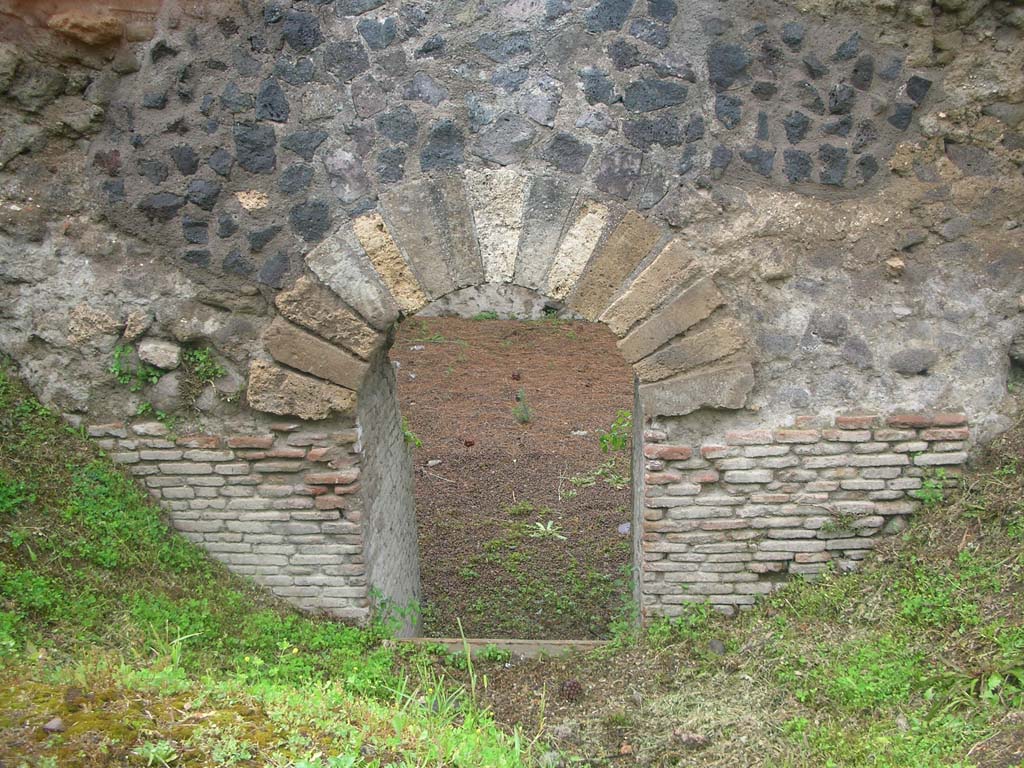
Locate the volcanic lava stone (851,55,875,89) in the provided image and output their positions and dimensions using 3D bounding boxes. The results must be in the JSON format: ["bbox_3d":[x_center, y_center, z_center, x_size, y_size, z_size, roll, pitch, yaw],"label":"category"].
[{"bbox_3d":[1.523,-1.357,4.528,0.101,0.151,0.093,-1,9,5],"label":"volcanic lava stone"}]

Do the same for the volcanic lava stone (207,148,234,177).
[{"bbox_3d":[-1.310,-0.995,4.662,0.121,0.121,0.091,0,7,0],"label":"volcanic lava stone"}]

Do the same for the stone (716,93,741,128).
[{"bbox_3d":[0.971,-1.220,4.635,0.120,0.160,0.090,0,7,0],"label":"stone"}]

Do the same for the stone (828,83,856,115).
[{"bbox_3d":[1.422,-1.228,4.455,0.119,0.132,0.107,-1,12,0],"label":"stone"}]

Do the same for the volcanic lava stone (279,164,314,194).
[{"bbox_3d":[-0.976,-0.938,4.757,0.167,0.134,0.112,-1,9,5],"label":"volcanic lava stone"}]

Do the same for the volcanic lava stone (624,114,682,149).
[{"bbox_3d":[0.616,-1.098,4.504,0.249,0.142,0.160,-1,12,0],"label":"volcanic lava stone"}]

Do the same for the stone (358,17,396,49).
[{"bbox_3d":[-0.587,-1.548,4.600,0.169,0.143,0.117,-1,9,5],"label":"stone"}]

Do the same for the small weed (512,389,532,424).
[{"bbox_3d":[0.094,0.193,9.300,0.180,0.327,0.171,0,7,0],"label":"small weed"}]

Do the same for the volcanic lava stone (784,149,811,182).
[{"bbox_3d":[1.264,-0.967,4.594,0.121,0.147,0.100,-1,9,5],"label":"volcanic lava stone"}]

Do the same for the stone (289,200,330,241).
[{"bbox_3d":[-0.911,-0.737,4.695,0.185,0.180,0.135,0,7,0],"label":"stone"}]

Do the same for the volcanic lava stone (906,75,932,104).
[{"bbox_3d":[1.749,-1.264,4.444,0.111,0.123,0.100,-1,12,0],"label":"volcanic lava stone"}]

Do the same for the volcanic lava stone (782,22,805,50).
[{"bbox_3d":[1.220,-1.503,4.508,0.093,0.125,0.081,-1,9,5],"label":"volcanic lava stone"}]

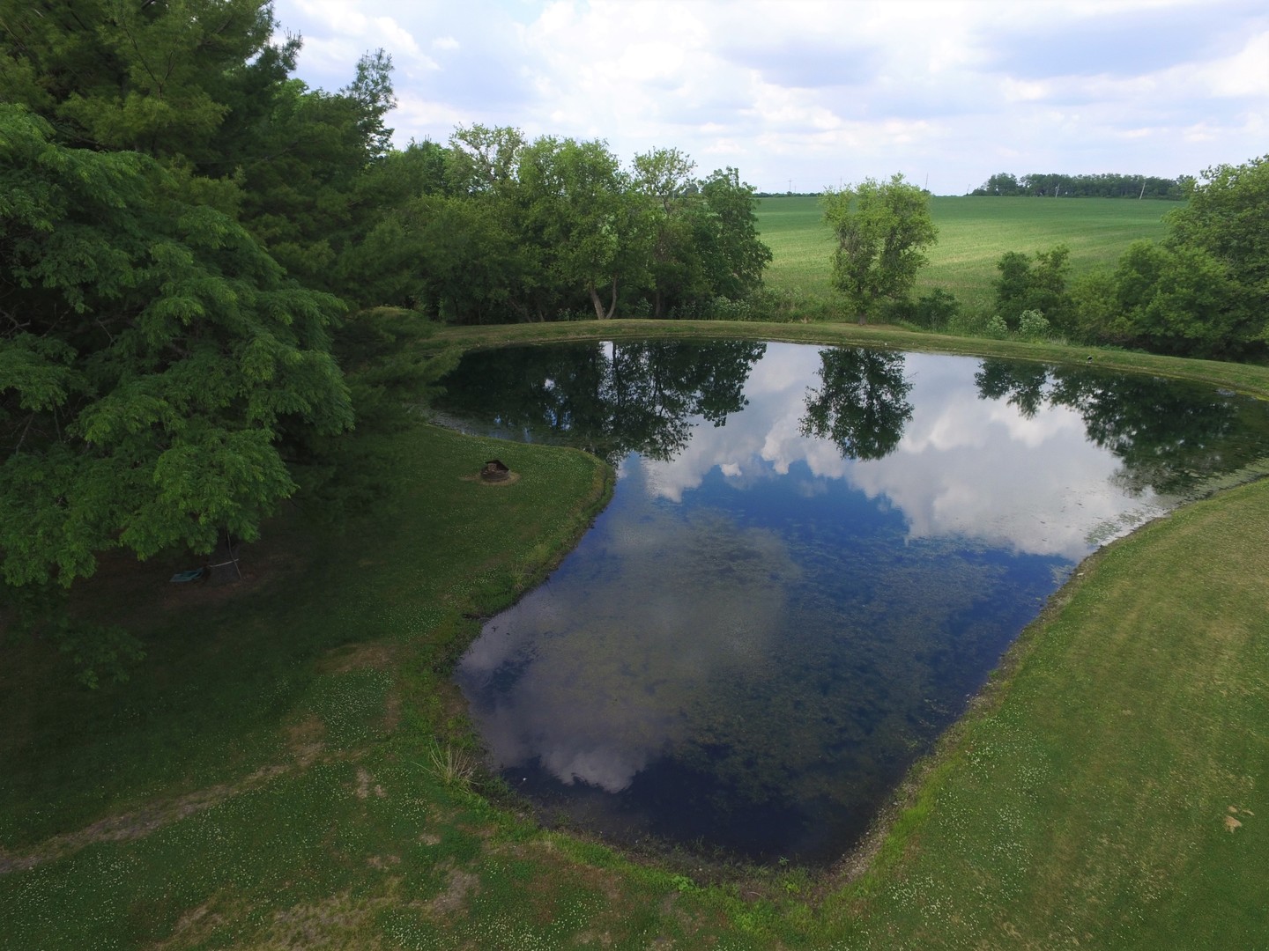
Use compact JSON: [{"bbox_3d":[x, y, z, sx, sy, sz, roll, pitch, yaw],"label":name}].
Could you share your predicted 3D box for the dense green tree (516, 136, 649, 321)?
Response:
[{"bbox_3d":[-3.240,-15.170,45.590,8.100,10.930,7.690,0,21,0],"label":"dense green tree"}]

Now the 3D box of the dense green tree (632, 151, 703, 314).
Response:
[{"bbox_3d":[2.050,-15.260,46.630,4.760,10.300,5.000,0,21,0],"label":"dense green tree"}]

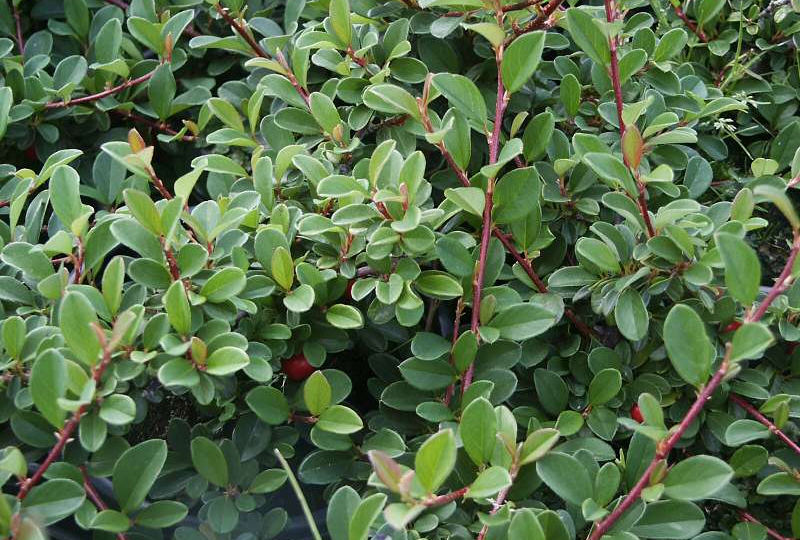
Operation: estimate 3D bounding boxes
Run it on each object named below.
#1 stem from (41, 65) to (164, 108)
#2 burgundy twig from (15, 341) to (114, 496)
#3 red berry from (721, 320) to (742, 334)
[{"bbox_3d":[-0.102,-0.062,0.617,0.045,0.004,0.002,-17,9,13],"label":"stem"},{"bbox_3d":[-0.088,0.039,0.470,0.004,0.051,0.003,30,12,-7],"label":"burgundy twig"},{"bbox_3d":[0.101,0.017,0.545,0.009,0.009,0.009,9,41,11],"label":"red berry"}]

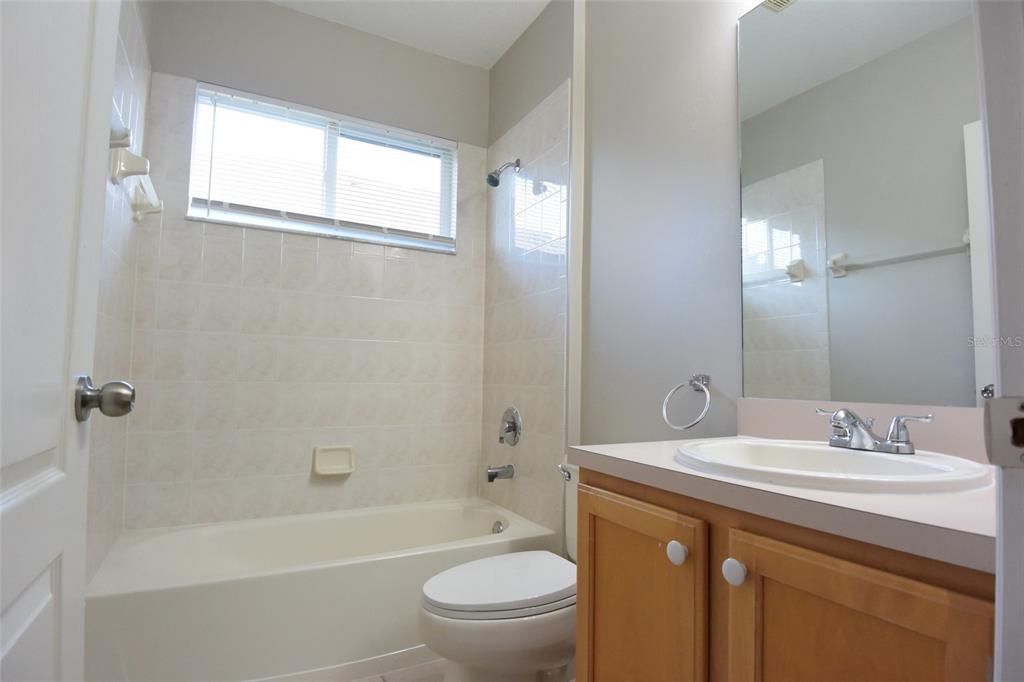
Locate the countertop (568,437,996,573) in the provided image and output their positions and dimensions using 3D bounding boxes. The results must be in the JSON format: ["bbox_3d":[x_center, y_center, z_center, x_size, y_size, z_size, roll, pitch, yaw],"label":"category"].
[{"bbox_3d":[0.548,0.243,0.914,0.560,0.042,0.750,3,-5,-28],"label":"countertop"}]

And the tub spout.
[{"bbox_3d":[-0.048,0.608,2.351,0.135,0.073,0.062,3,-5,-28],"label":"tub spout"}]

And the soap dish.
[{"bbox_3d":[-0.806,0.536,2.312,0.160,0.118,0.085,3,-5,-28],"label":"soap dish"}]

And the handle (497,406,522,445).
[{"bbox_3d":[-0.029,0.402,2.397,0.077,0.182,0.180,3,-5,-28],"label":"handle"}]

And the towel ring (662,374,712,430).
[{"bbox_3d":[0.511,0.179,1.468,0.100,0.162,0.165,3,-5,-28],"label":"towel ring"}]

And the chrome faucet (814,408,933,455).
[{"bbox_3d":[0.658,0.168,0.982,0.160,0.086,0.210,3,-5,-28],"label":"chrome faucet"}]

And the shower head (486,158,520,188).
[{"bbox_3d":[-0.043,-0.807,2.456,0.165,0.167,0.075,3,-5,-28],"label":"shower head"}]

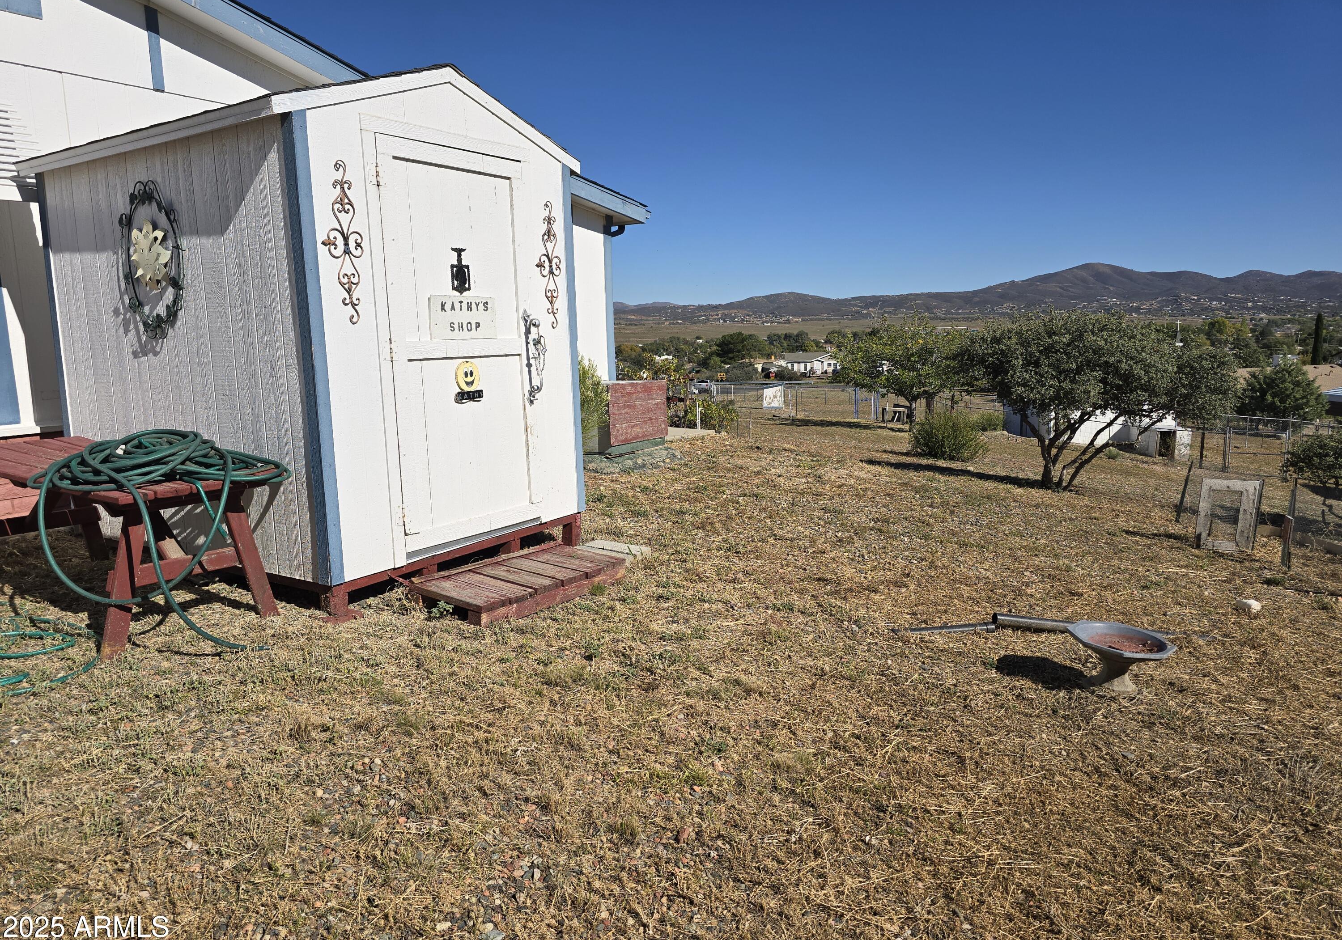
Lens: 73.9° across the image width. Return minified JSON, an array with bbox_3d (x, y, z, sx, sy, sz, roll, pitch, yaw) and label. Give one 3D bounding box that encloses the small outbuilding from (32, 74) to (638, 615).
[{"bbox_3d":[-2.140,-0.837,5.427,2.550,2.680,2.046,5,11,33],"label":"small outbuilding"}]

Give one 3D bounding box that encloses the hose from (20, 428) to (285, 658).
[{"bbox_3d":[-2.249,0.296,3.944,0.960,0.880,0.820,5,11,33],"label":"hose"}]

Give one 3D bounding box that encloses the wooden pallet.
[{"bbox_3d":[-0.760,0.580,4.689,0.490,0.108,1.100,12,13,33],"label":"wooden pallet"}]

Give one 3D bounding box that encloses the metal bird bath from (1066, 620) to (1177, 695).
[{"bbox_3d":[1.832,0.802,3.655,0.390,0.240,0.390,10,15,32],"label":"metal bird bath"}]

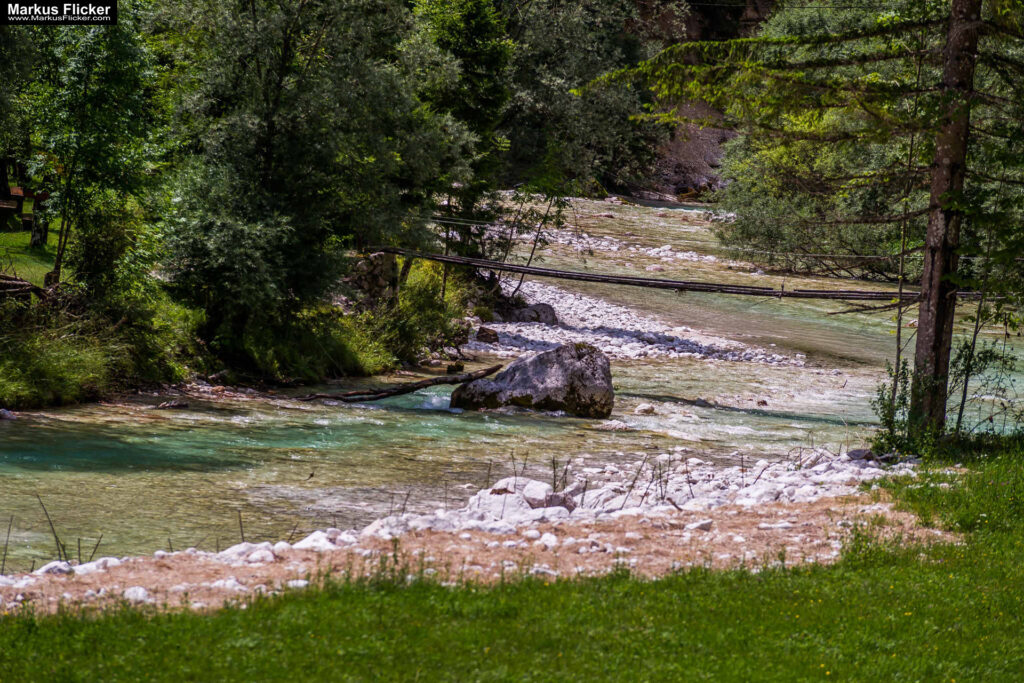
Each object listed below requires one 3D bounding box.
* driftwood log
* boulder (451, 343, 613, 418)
[{"bbox_3d":[-1.880,0.722,95.500,3.500,0.330,0.400,-9,0,10],"label":"driftwood log"},{"bbox_3d":[0.326,0.685,95.000,2.400,1.350,1.850,1,2,15],"label":"boulder"}]

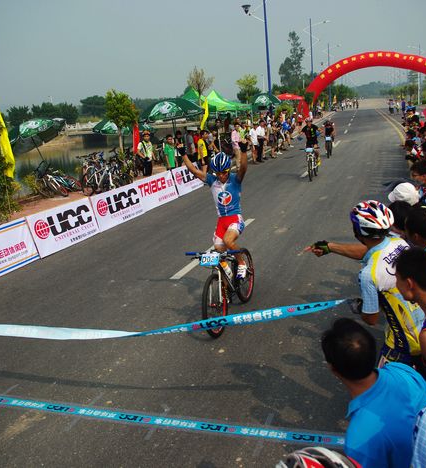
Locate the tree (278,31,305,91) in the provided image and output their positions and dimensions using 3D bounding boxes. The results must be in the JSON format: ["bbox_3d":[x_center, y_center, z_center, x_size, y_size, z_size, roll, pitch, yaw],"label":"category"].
[{"bbox_3d":[14.578,-28.809,94.175,5.200,14.514,5.000,-5,13,0],"label":"tree"}]

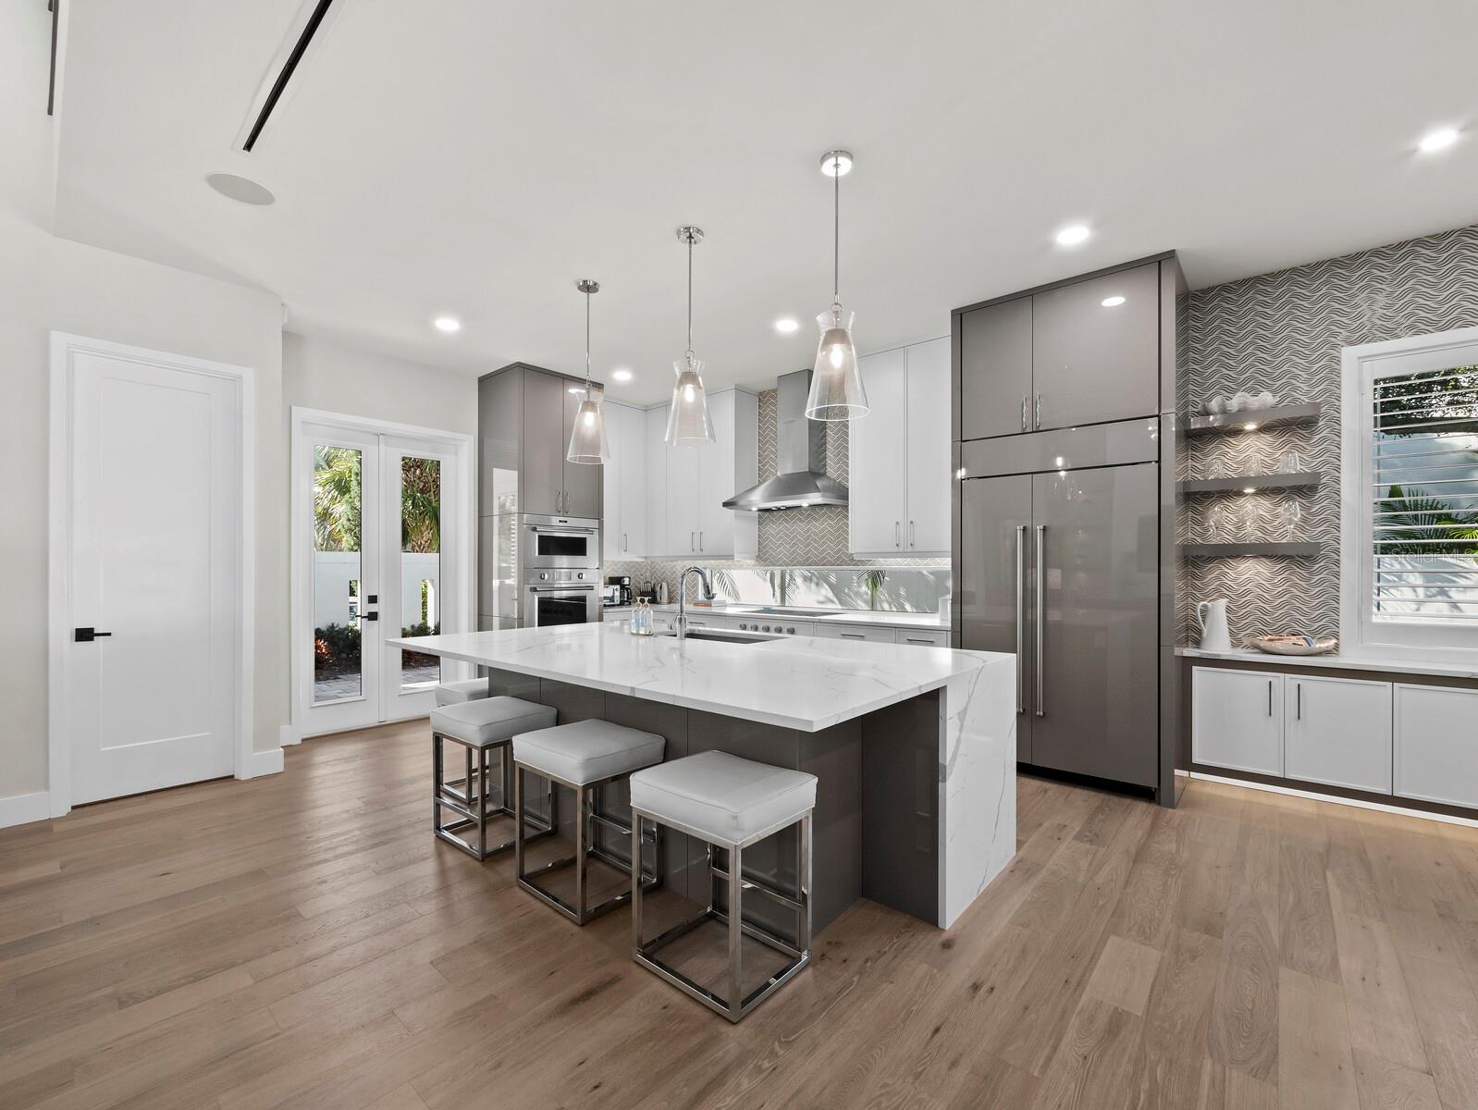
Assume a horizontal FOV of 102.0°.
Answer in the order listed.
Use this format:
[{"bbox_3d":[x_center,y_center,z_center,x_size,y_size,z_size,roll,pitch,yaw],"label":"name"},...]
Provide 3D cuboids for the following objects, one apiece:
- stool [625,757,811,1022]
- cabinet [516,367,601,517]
[{"bbox_3d":[-0.058,1.038,2.000,0.450,0.620,0.390,-1,-1,41],"label":"stool"},{"bbox_3d":[-1.801,-0.960,5.520,0.620,1.230,0.820,-1,-1,41],"label":"cabinet"}]

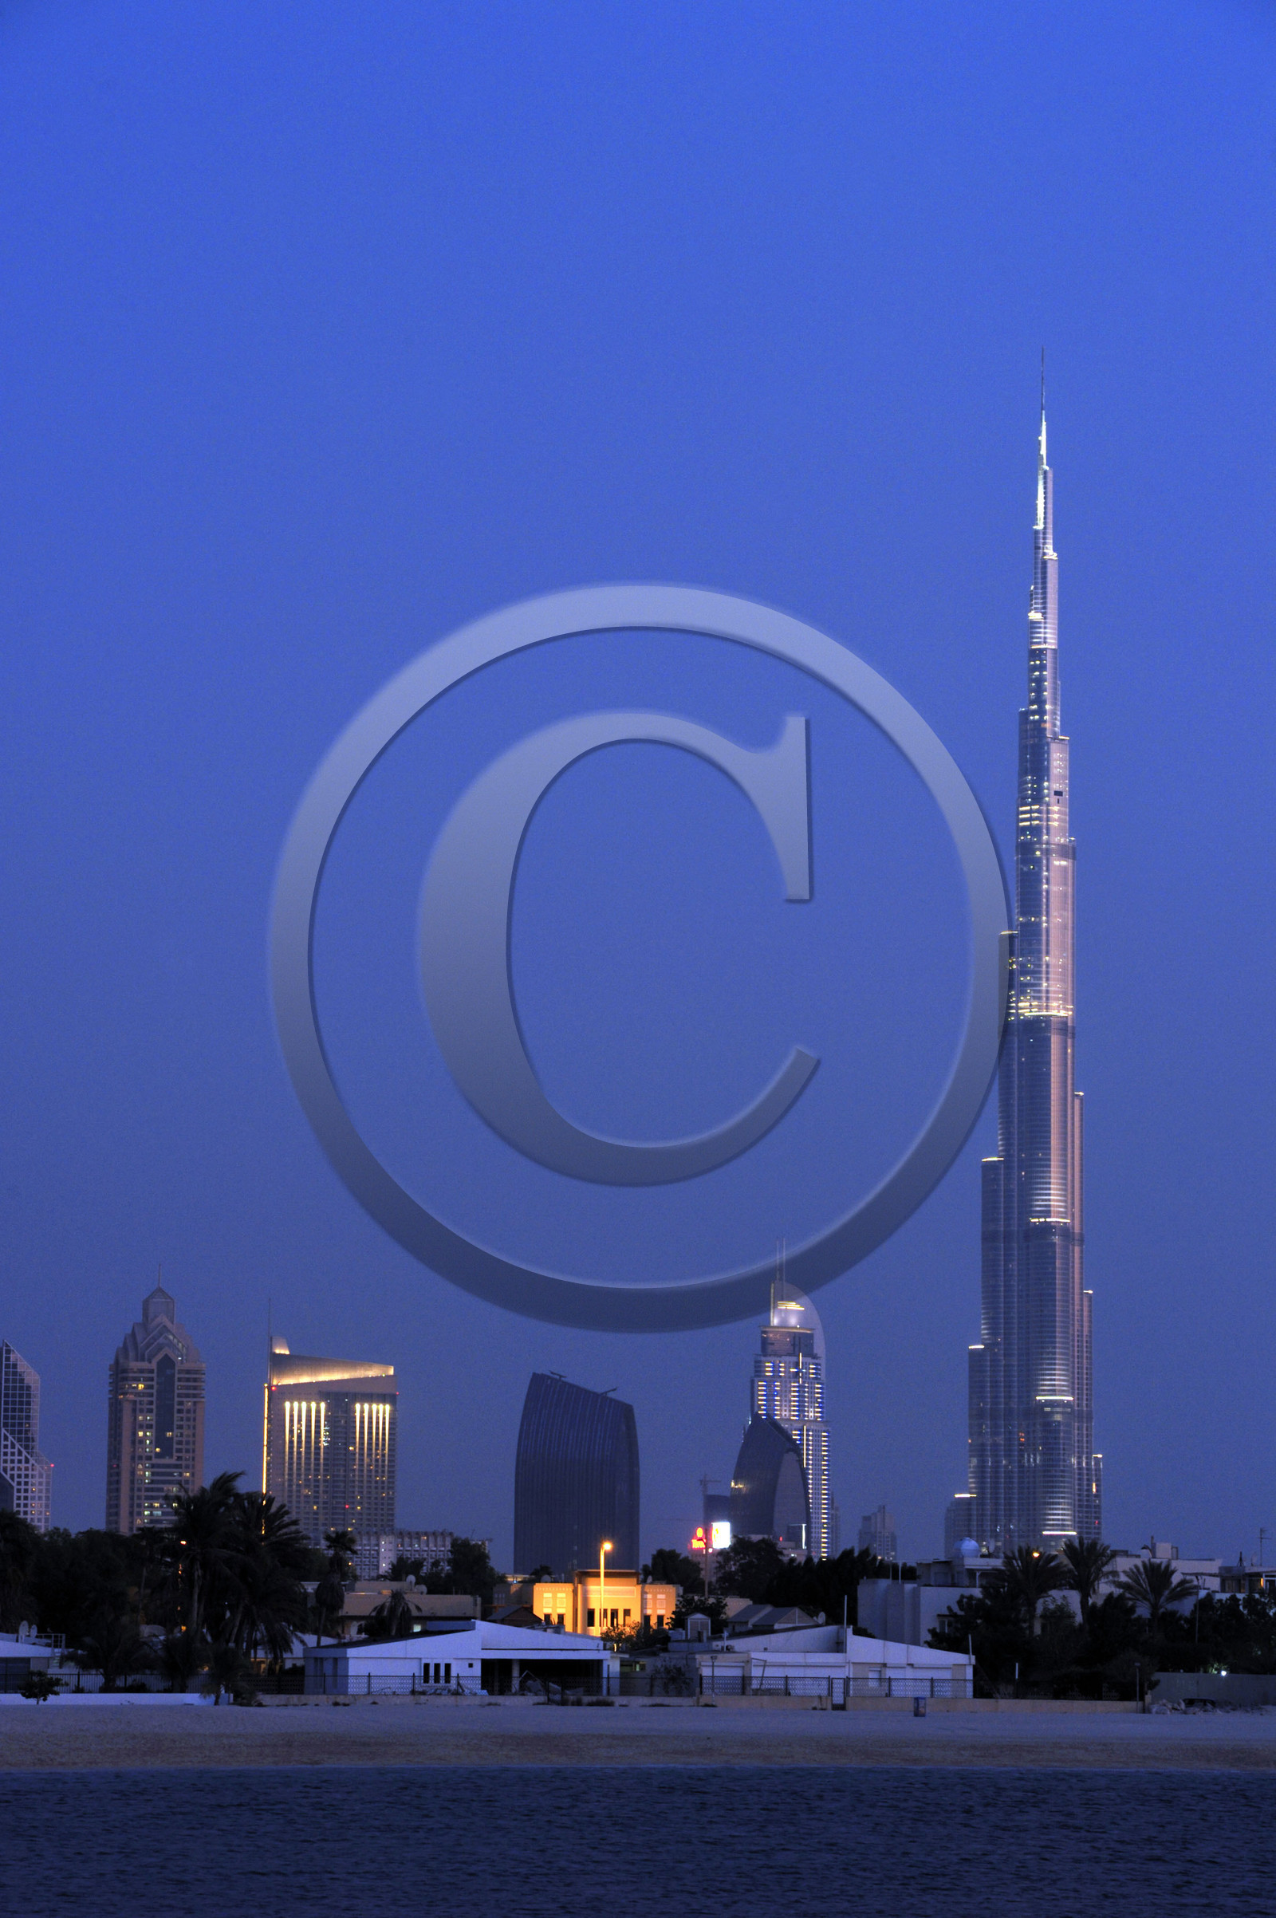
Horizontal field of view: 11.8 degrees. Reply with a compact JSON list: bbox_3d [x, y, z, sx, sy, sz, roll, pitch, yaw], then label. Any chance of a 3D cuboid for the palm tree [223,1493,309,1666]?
[{"bbox_3d":[-27.100,46.150,449.658,6.400,14.460,6.400,1,-6,0],"label":"palm tree"}]

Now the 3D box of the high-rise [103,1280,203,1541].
[{"bbox_3d":[-219.912,232.006,2811.664,37.000,165.930,31.000,3,-7,-20],"label":"high-rise"}]

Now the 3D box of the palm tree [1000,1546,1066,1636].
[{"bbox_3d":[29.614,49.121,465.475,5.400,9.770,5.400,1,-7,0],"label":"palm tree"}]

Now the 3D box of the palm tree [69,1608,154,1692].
[{"bbox_3d":[-36.428,47.889,427.325,5.800,6.060,5.600,1,-6,0],"label":"palm tree"}]

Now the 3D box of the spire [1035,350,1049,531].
[{"bbox_3d":[253.393,-325.695,3872.990,8.200,114.620,8.200,1,-7,0],"label":"spire"}]

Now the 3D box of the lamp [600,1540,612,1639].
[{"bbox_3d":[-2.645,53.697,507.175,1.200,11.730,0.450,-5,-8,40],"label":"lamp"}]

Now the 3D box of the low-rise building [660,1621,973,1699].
[{"bbox_3d":[12.502,49.426,433.190,20.300,5.590,13.000,1,-6,-8],"label":"low-rise building"}]

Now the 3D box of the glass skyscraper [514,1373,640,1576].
[{"bbox_3d":[-36.199,326.213,3576.112,67.000,173.300,38.000,2,-7,-8],"label":"glass skyscraper"}]

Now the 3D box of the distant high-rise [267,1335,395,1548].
[{"bbox_3d":[-191.683,333.570,3836.731,76.000,193.180,30.000,3,-7,-22],"label":"distant high-rise"}]

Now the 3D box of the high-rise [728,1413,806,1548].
[{"bbox_3d":[76.878,342.610,3664.650,33.000,141.670,35.000,6,-8,-40],"label":"high-rise"}]

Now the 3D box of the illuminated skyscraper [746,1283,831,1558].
[{"bbox_3d":[108.210,365.168,4415.598,58.000,276.000,45.000,1,-7,-8],"label":"illuminated skyscraper"}]

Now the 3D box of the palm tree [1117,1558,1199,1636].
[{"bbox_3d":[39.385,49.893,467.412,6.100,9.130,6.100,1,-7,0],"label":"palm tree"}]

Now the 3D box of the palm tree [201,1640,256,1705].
[{"bbox_3d":[-27.845,48.434,419.175,3.800,4.400,3.800,1,-7,0],"label":"palm tree"}]

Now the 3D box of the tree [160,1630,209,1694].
[{"bbox_3d":[-31.291,48.486,425.205,3.500,4.610,3.500,1,-7,0],"label":"tree"}]

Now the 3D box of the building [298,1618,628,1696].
[{"bbox_3d":[-12.552,49.534,437.188,19.600,5.590,10.800,3,-7,-17],"label":"building"}]

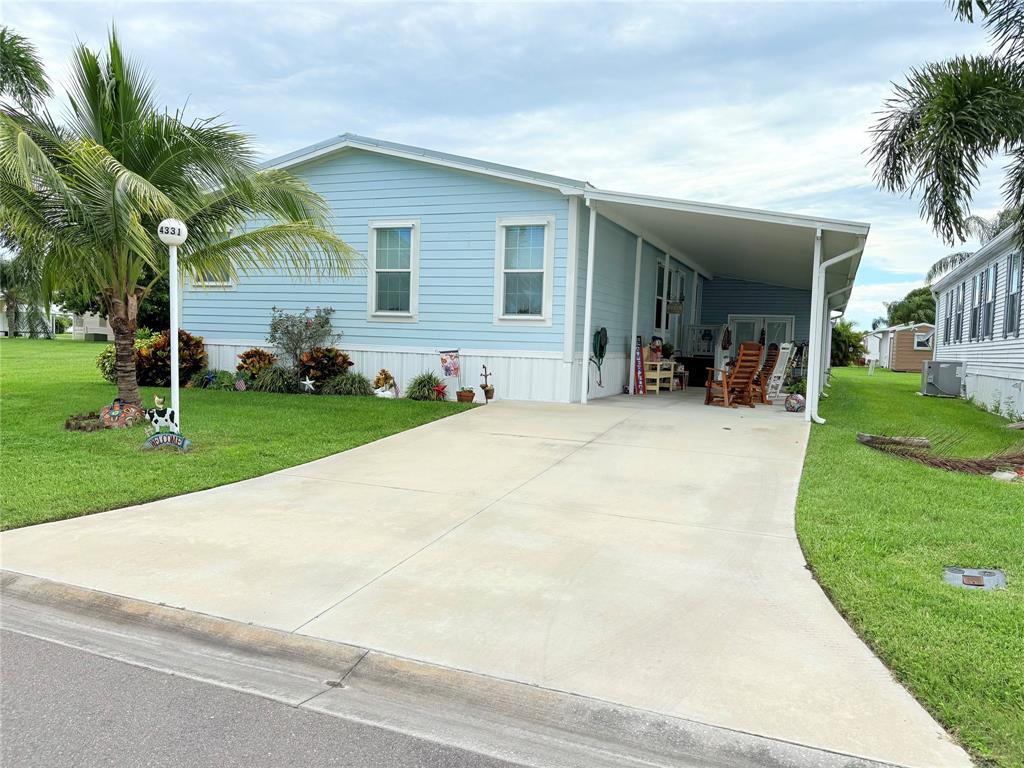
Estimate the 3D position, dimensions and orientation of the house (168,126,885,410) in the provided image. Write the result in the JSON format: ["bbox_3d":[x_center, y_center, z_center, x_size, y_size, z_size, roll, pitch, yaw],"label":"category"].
[{"bbox_3d":[3.199,-2.464,23.450,13.064,4.701,22.300,3,3,22],"label":"house"}]

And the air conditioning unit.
[{"bbox_3d":[11.977,-0.137,21.386,0.884,0.983,0.950,3,3,22],"label":"air conditioning unit"}]

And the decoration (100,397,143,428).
[{"bbox_3d":[-4.697,0.343,9.250,0.500,0.340,0.420,1,3,-19],"label":"decoration"}]

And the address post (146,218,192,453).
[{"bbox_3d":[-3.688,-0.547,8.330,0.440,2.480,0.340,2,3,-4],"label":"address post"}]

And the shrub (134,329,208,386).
[{"bbox_3d":[-6.530,-0.508,14.750,1.350,1.080,1.250,3,3,22],"label":"shrub"}]

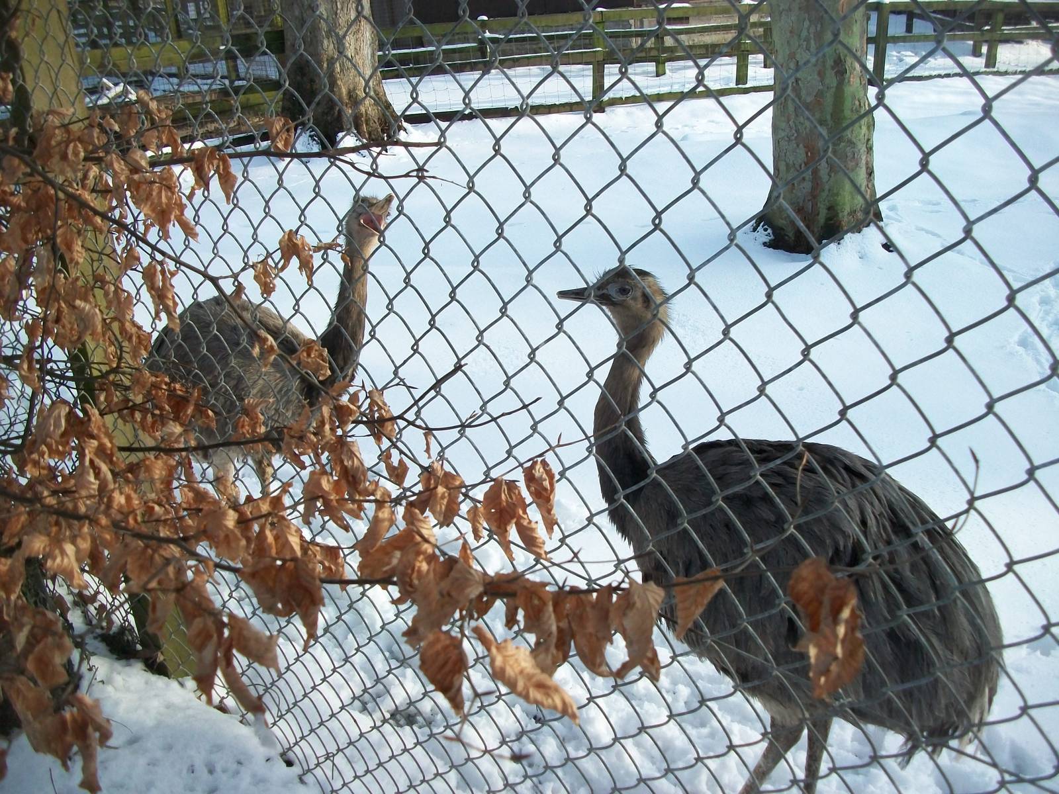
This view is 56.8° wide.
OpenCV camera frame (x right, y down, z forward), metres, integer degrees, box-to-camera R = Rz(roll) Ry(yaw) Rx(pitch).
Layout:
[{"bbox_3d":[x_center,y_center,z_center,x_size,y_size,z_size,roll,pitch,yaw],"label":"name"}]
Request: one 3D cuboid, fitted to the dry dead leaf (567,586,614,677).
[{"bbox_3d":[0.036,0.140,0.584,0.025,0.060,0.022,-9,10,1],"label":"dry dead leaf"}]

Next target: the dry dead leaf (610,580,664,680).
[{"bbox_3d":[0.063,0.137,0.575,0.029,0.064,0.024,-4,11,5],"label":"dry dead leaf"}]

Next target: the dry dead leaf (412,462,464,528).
[{"bbox_3d":[-0.070,0.074,0.750,0.038,0.053,0.024,-3,14,-6],"label":"dry dead leaf"}]

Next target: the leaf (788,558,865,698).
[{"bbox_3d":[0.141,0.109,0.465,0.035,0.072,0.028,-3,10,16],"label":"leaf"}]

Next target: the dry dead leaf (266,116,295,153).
[{"bbox_3d":[-0.244,-0.257,0.963,0.028,0.041,0.015,-9,22,-12],"label":"dry dead leaf"}]

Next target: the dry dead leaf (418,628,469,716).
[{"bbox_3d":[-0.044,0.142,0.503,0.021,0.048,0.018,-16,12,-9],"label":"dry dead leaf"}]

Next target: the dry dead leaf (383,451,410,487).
[{"bbox_3d":[-0.113,0.061,0.833,0.021,0.032,0.015,-18,16,-9],"label":"dry dead leaf"}]

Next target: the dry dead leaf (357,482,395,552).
[{"bbox_3d":[-0.112,0.088,0.714,0.017,0.056,0.018,19,10,-6],"label":"dry dead leaf"}]

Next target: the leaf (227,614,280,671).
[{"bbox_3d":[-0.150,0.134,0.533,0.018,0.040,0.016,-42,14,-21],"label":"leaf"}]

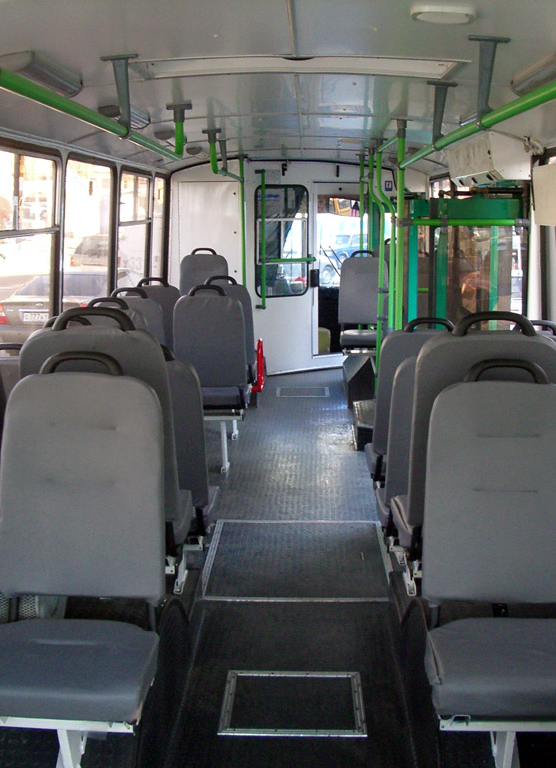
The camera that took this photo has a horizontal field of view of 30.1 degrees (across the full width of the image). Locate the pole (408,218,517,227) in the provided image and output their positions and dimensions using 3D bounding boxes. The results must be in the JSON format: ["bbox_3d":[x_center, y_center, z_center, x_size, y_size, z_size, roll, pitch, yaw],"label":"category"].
[{"bbox_3d":[0.887,-0.768,4.923,0.540,0.033,0.033,1,10,1],"label":"pole"}]

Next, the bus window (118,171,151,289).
[{"bbox_3d":[-1.048,-1.058,7.727,0.050,1.058,1.496,0,9,1],"label":"bus window"}]

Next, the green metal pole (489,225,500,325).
[{"bbox_3d":[1.371,-0.297,6.622,0.060,1.750,0.050,0,9,1],"label":"green metal pole"}]

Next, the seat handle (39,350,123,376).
[{"bbox_3d":[-0.484,-0.050,2.538,0.205,0.068,0.040,1,10,1],"label":"seat handle"}]

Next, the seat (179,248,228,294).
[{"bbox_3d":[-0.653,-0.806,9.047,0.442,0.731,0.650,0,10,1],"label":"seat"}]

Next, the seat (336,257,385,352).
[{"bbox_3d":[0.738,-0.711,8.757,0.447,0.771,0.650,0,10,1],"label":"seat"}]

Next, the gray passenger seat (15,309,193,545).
[{"bbox_3d":[-0.472,0.123,2.922,0.420,0.730,0.570,1,10,1],"label":"gray passenger seat"}]

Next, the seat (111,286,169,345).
[{"bbox_3d":[-0.823,-0.213,5.987,0.420,0.730,0.570,1,10,1],"label":"seat"}]

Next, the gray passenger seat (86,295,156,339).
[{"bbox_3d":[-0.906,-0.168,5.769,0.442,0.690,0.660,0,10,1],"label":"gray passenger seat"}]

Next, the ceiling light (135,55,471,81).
[{"bbox_3d":[0.066,-0.938,3.094,0.959,0.045,0.386,0,10,1],"label":"ceiling light"}]

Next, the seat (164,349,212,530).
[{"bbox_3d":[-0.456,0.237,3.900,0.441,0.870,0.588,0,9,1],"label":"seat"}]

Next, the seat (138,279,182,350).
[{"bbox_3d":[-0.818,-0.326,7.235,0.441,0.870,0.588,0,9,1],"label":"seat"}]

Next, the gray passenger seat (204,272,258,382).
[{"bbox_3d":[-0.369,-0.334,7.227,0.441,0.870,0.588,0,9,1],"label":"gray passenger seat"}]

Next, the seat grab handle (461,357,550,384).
[{"bbox_3d":[0.576,-0.033,2.613,0.216,0.067,0.040,0,9,1],"label":"seat grab handle"}]

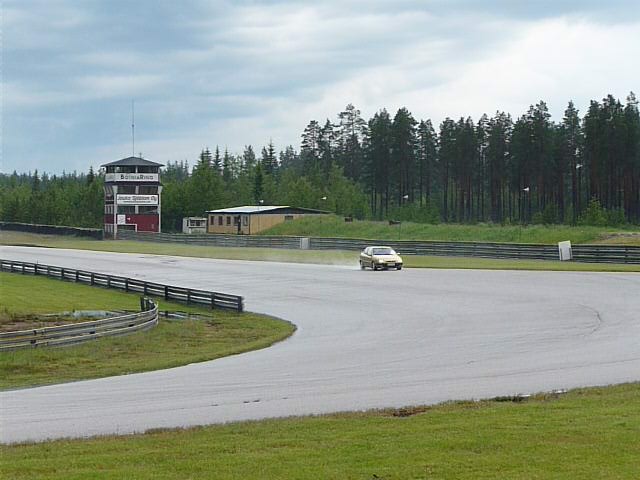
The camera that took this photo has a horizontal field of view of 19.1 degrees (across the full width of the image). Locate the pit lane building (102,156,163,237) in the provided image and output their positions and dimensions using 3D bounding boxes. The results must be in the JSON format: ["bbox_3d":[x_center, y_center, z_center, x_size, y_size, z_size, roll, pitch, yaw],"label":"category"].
[{"bbox_3d":[-23.200,-5.100,235.600,6.600,10.200,6.600,0,1,-20],"label":"pit lane building"}]

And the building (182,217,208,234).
[{"bbox_3d":[-16.100,-1.800,246.000,2.500,2.250,2.700,0,1,-20],"label":"building"}]

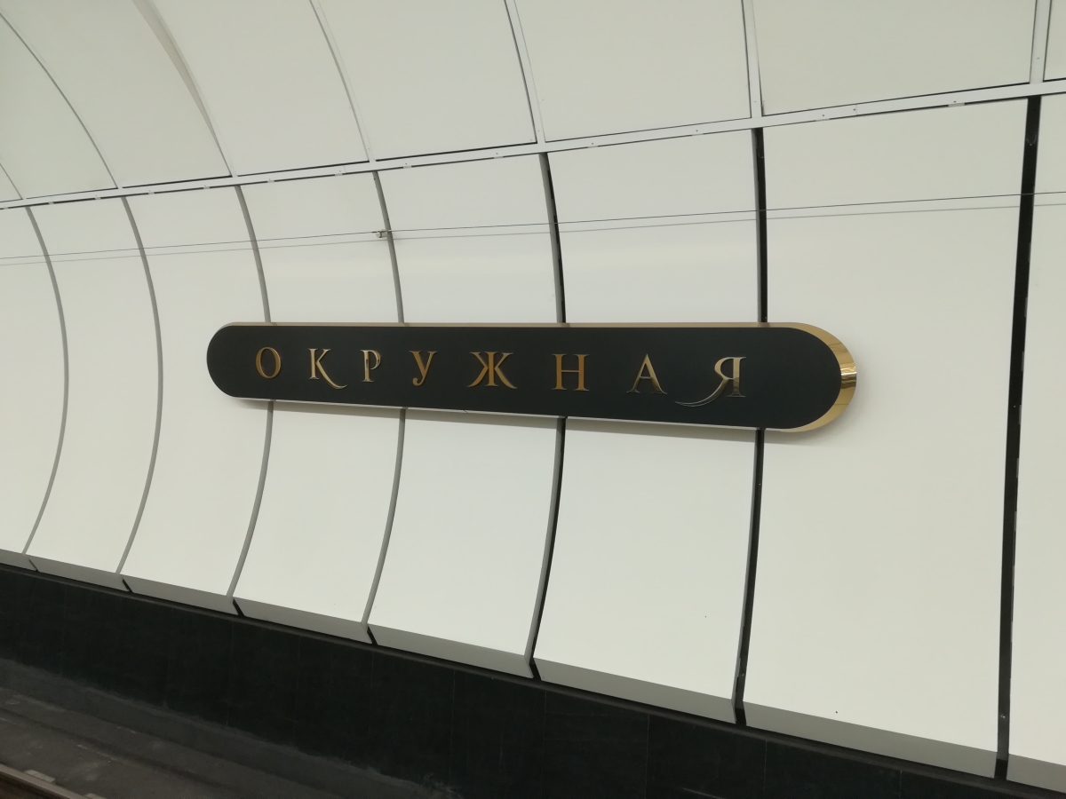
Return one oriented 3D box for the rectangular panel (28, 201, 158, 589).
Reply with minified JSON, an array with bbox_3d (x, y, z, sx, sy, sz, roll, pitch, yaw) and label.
[{"bbox_3d":[-3.538,-0.034,6.444,1.110,2.999,0.418,3,1,26],"label":"rectangular panel"}]

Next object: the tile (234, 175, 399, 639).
[{"bbox_3d":[-1.459,0.056,5.417,1.110,2.999,0.418,3,1,26],"label":"tile"}]

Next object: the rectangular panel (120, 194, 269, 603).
[{"bbox_3d":[-2.499,0.011,5.931,1.110,2.999,0.418,3,1,26],"label":"rectangular panel"}]

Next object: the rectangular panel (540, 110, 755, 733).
[{"bbox_3d":[0.619,0.147,4.391,1.110,2.999,0.418,3,1,26],"label":"rectangular panel"}]

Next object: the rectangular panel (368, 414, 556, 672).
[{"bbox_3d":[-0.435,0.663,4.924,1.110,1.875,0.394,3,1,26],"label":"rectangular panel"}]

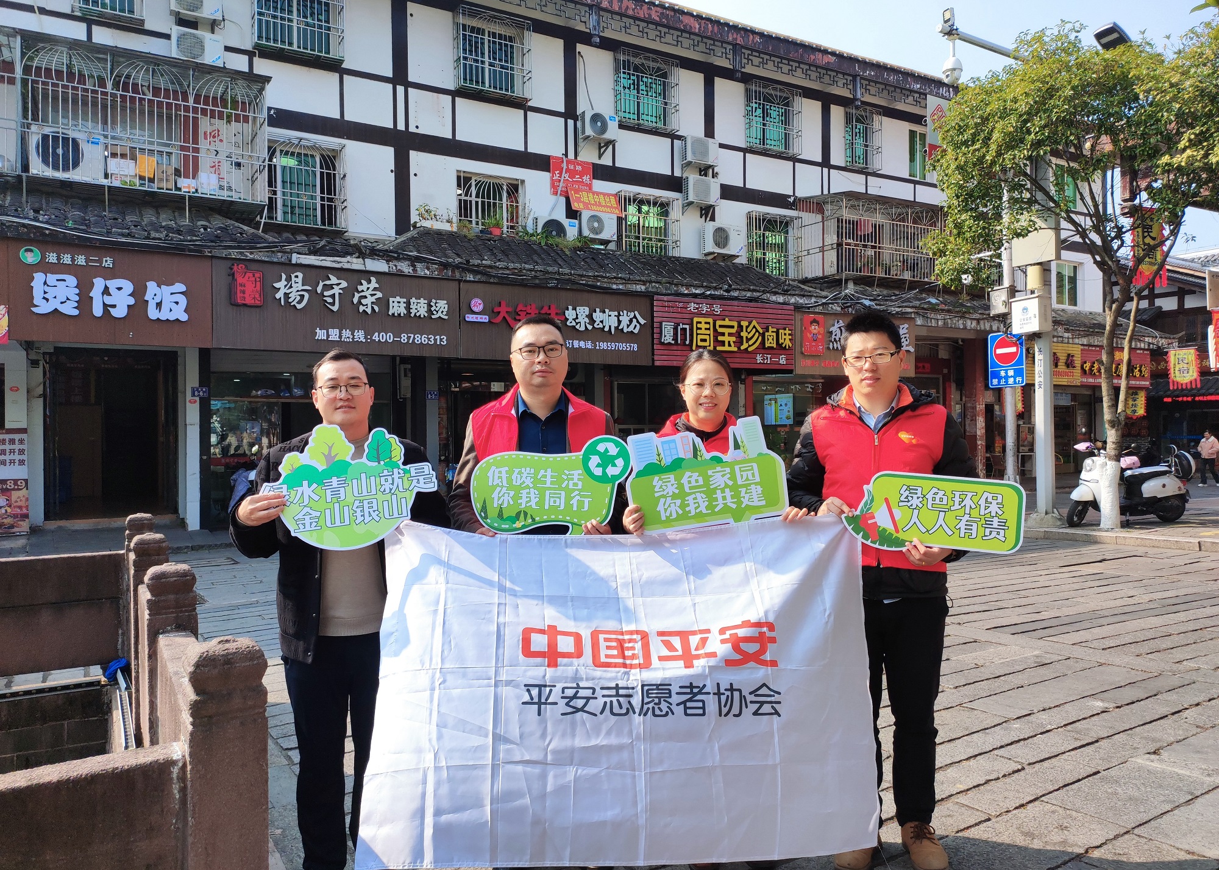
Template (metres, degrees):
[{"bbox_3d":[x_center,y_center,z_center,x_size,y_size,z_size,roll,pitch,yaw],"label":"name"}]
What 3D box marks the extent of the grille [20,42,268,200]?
[{"bbox_3d":[-6.781,-4.314,12.934,3.040,1.807,1.600,0,0,-30],"label":"grille"}]

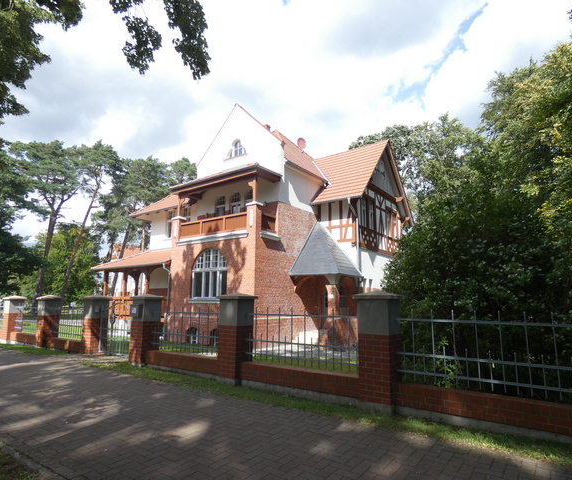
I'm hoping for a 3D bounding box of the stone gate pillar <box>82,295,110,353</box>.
[{"bbox_3d":[-5.617,2.443,10.854,0.600,1.678,0.600,-6,-11,35],"label":"stone gate pillar"}]

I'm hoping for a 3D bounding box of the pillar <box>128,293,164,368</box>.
[{"bbox_3d":[-3.566,2.249,9.377,0.600,1.748,0.600,-6,-11,35],"label":"pillar"}]

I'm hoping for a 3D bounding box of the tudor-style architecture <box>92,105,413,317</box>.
[{"bbox_3d":[-1.897,-0.440,22.652,15.720,11.760,12.480,-6,-11,36],"label":"tudor-style architecture"}]

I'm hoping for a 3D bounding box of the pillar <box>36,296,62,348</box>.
[{"bbox_3d":[-8.113,2.752,12.640,0.600,1.738,0.600,-6,-11,35],"label":"pillar"}]

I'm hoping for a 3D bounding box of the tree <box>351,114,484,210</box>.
[{"bbox_3d":[10.476,-1.921,28.696,9.800,16.774,9.800,-3,-10,20],"label":"tree"}]

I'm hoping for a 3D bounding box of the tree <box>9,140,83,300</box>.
[{"bbox_3d":[-24.542,-1.407,36.686,6.800,17.943,6.800,7,-11,-34],"label":"tree"}]

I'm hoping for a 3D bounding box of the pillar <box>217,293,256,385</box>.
[{"bbox_3d":[-1.038,1.972,7.562,0.600,1.758,0.600,-6,-11,35],"label":"pillar"}]

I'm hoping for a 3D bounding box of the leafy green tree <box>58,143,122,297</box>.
[{"bbox_3d":[-20.389,-1.426,37.199,6.000,18.195,6.000,5,-11,-29],"label":"leafy green tree"}]

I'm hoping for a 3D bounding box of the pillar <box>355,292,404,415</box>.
[{"bbox_3d":[1.458,1.688,5.772,0.600,1.748,0.600,-6,-11,35],"label":"pillar"}]

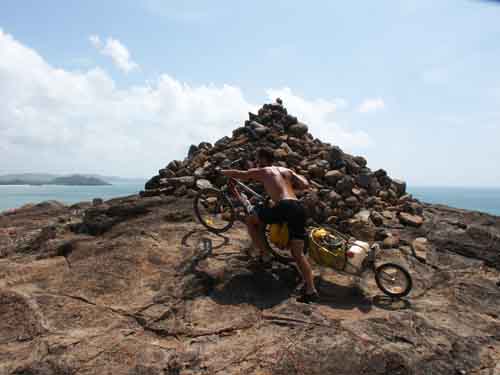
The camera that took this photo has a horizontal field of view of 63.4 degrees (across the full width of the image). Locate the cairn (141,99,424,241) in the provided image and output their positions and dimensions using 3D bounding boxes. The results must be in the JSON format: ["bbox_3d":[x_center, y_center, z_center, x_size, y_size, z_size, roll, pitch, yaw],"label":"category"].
[{"bbox_3d":[0.720,-0.550,9.200,6.200,2.800,5.600,1,0,-3],"label":"cairn"}]

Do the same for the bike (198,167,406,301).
[{"bbox_3d":[0.583,0.469,5.214,3.049,1.080,0.600,18,7,22],"label":"bike"}]

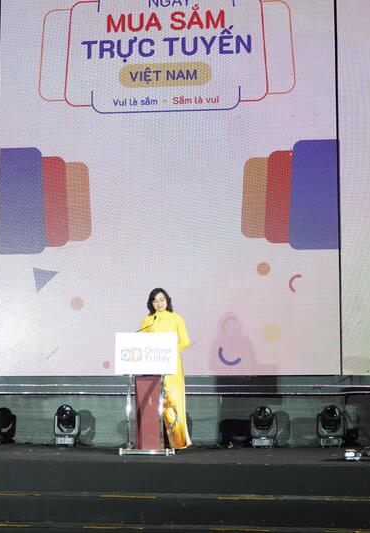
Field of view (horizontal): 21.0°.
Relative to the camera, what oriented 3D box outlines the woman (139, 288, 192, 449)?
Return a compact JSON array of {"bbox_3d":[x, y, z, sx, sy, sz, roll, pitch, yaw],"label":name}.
[{"bbox_3d":[-0.194,1.064,10.400,0.500,1.650,0.380,-1,-7,8],"label":"woman"}]

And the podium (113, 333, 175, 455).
[{"bbox_3d":[-0.380,1.224,9.724,0.590,1.160,0.420,-1,-7,6],"label":"podium"}]

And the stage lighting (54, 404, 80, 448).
[{"bbox_3d":[-1.295,1.766,11.100,0.300,0.450,0.270,-1,-7,6],"label":"stage lighting"}]

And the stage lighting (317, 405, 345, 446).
[{"bbox_3d":[1.590,1.734,10.850,0.300,0.450,0.270,0,-7,4],"label":"stage lighting"}]

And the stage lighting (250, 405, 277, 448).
[{"bbox_3d":[0.864,1.747,10.900,0.300,0.450,0.270,0,-7,5],"label":"stage lighting"}]

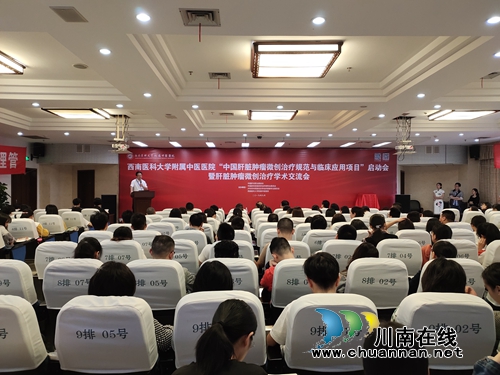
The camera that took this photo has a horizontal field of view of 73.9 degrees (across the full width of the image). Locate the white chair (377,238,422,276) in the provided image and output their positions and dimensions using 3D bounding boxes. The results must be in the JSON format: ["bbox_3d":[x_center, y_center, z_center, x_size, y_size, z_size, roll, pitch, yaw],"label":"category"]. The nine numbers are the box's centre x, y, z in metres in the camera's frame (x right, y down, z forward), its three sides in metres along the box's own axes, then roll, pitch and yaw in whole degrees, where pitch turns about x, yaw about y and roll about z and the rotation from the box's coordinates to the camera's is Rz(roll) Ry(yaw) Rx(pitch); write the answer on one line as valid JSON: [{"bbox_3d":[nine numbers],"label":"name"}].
[{"bbox_3d":[1.617,1.075,3.870,0.520,0.990,0.600,0,0,-1],"label":"white chair"}]

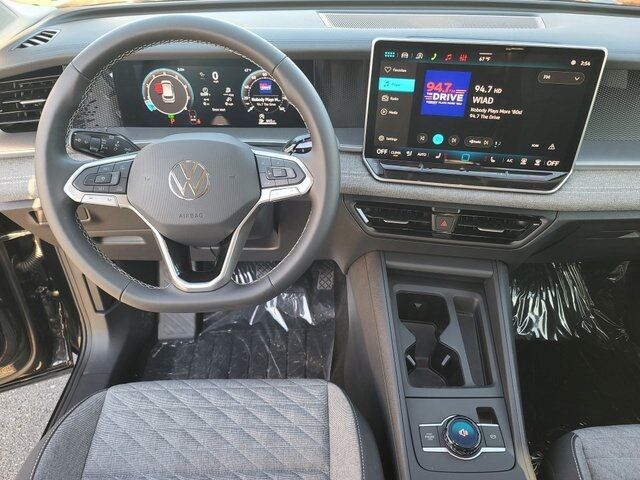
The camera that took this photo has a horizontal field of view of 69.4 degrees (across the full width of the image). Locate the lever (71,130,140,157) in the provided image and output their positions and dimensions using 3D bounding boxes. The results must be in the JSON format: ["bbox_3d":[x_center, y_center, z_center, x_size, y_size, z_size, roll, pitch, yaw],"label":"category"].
[{"bbox_3d":[-0.282,-0.126,0.622,0.106,0.039,0.030,5,11,-2],"label":"lever"}]

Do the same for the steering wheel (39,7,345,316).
[{"bbox_3d":[-0.160,-0.085,0.591,0.372,0.365,0.080,-1,12,-1],"label":"steering wheel"}]

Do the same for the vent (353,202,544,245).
[{"bbox_3d":[0.229,-0.030,0.825,0.330,0.058,0.040,5,27,7],"label":"vent"}]

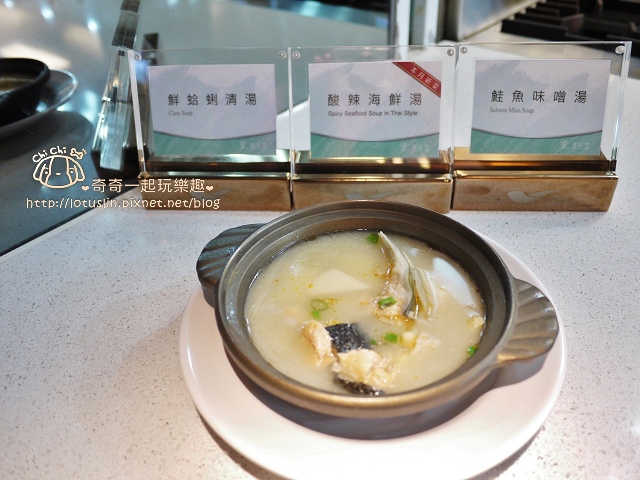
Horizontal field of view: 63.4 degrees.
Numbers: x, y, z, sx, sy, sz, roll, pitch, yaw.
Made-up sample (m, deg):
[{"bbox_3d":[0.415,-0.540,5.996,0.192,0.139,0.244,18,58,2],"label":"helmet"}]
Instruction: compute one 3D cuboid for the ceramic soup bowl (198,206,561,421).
[{"bbox_3d":[0.024,0.040,0.292,0.200,0.048,0.160,7,37,12],"label":"ceramic soup bowl"}]

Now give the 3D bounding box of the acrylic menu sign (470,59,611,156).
[{"bbox_3d":[0.172,-0.103,0.406,0.102,0.072,0.010,1,13,4],"label":"acrylic menu sign"}]

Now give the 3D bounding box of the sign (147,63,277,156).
[{"bbox_3d":[-0.086,-0.104,0.420,0.102,0.072,0.008,0,13,4],"label":"sign"}]

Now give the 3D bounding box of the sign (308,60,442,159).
[{"bbox_3d":[0.043,-0.101,0.406,0.102,0.072,0.008,0,13,3],"label":"sign"}]

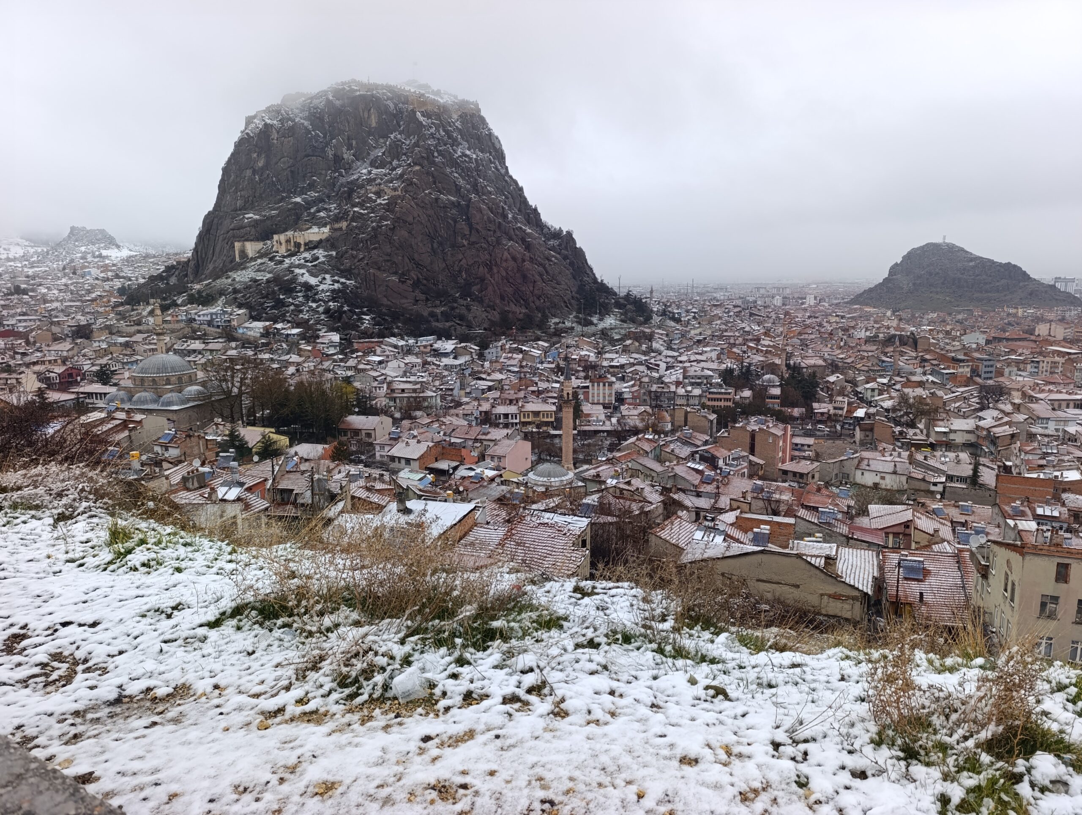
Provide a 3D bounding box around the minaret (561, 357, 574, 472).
[{"bbox_3d":[5.940,2.940,160.050,3.050,29.800,3.050,0,10,0],"label":"minaret"}]

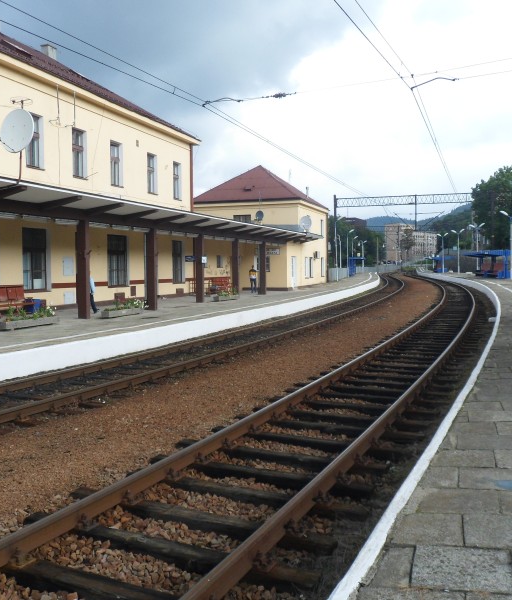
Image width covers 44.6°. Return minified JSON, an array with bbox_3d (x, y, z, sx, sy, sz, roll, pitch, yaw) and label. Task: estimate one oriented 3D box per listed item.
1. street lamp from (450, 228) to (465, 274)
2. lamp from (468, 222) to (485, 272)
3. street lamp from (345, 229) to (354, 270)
[{"bbox_3d":[31.609,-7.531,97.500,2.200,6.950,0.320,0,3,7],"label":"street lamp"},{"bbox_3d":[29.136,-6.618,81.933,2.200,6.950,0.320,0,3,10],"label":"lamp"},{"bbox_3d":[13.712,-6.654,90.069,1.150,6.950,0.320,0,3,11],"label":"street lamp"}]

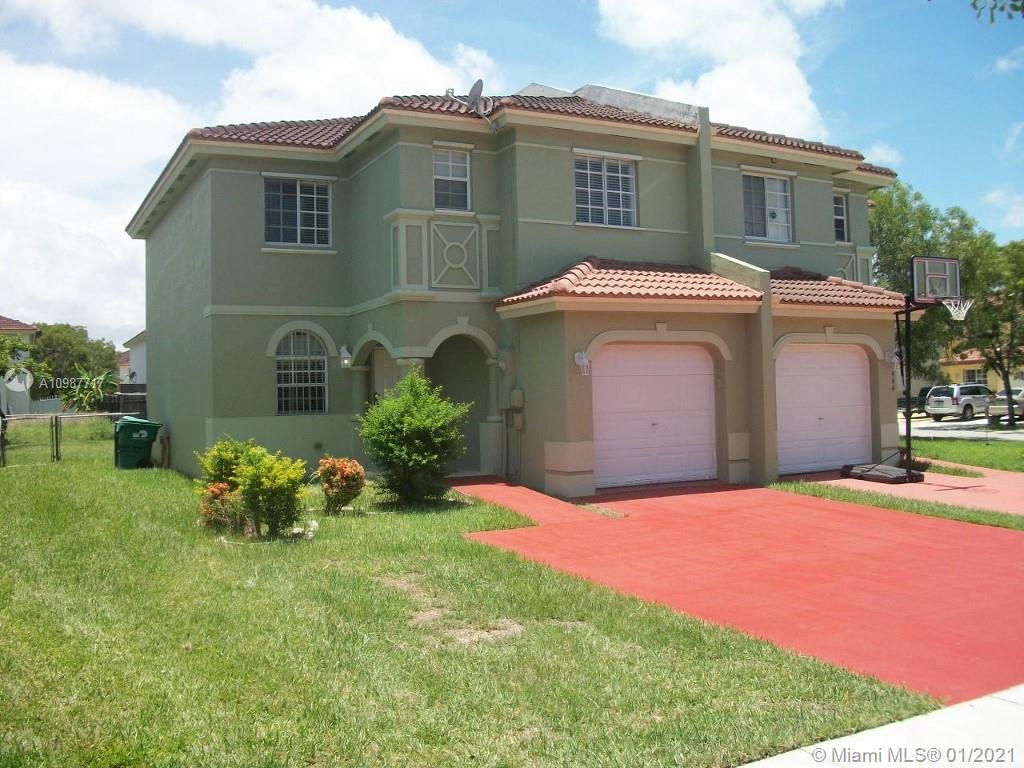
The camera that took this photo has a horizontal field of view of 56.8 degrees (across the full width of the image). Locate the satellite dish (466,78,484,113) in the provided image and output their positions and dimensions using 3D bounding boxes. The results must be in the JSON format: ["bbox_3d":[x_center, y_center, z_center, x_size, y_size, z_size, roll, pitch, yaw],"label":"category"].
[{"bbox_3d":[-0.563,-4.450,14.600,0.240,0.470,0.500,-2,0,22],"label":"satellite dish"}]

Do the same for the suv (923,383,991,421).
[{"bbox_3d":[22.191,0.850,45.786,4.600,1.740,1.830,-1,0,-34],"label":"suv"}]

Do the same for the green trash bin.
[{"bbox_3d":[-7.970,1.259,20.200,0.860,1.120,0.700,-1,0,-29],"label":"green trash bin"}]

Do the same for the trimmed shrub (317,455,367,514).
[{"bbox_3d":[-2.098,1.249,11.650,0.600,0.700,0.580,-1,0,-29],"label":"trimmed shrub"}]

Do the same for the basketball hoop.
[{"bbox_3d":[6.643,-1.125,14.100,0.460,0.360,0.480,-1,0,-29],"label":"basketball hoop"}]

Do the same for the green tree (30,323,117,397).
[{"bbox_3d":[-26.868,-0.582,58.000,5.600,6.600,5.500,-1,0,-29],"label":"green tree"}]

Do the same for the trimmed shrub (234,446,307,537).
[{"bbox_3d":[-2.615,1.164,10.250,0.760,0.940,0.740,-1,0,-29],"label":"trimmed shrub"}]

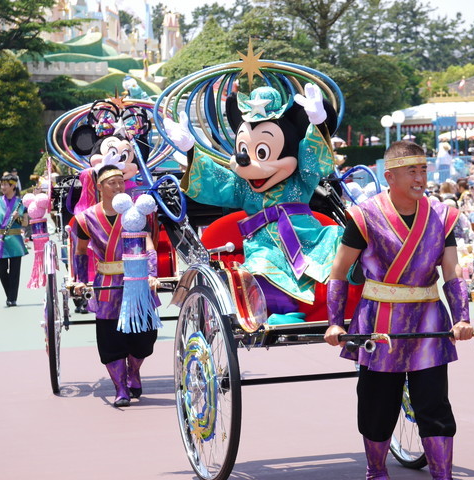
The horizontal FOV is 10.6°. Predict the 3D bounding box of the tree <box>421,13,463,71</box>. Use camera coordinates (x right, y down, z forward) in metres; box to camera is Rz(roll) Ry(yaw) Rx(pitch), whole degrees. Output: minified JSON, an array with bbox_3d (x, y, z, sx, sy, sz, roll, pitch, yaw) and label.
[{"bbox_3d":[14.498,-10.310,180.000,4.000,11.500,4.000,-3,2,0],"label":"tree"}]

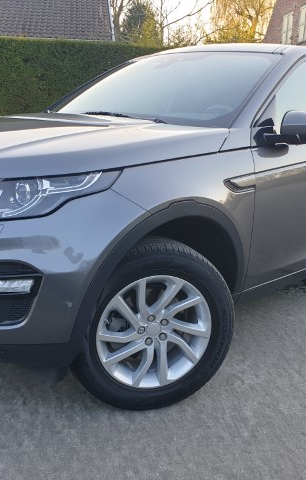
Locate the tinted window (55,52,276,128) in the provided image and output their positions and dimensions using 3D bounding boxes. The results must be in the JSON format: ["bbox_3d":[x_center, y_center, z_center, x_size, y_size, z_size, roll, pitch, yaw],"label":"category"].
[{"bbox_3d":[0.017,-0.919,2.850,1.500,0.150,0.820,16,54,43],"label":"tinted window"}]

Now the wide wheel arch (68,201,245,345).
[{"bbox_3d":[0.047,0.070,1.909,0.950,0.480,0.160,-12,20,-43],"label":"wide wheel arch"}]

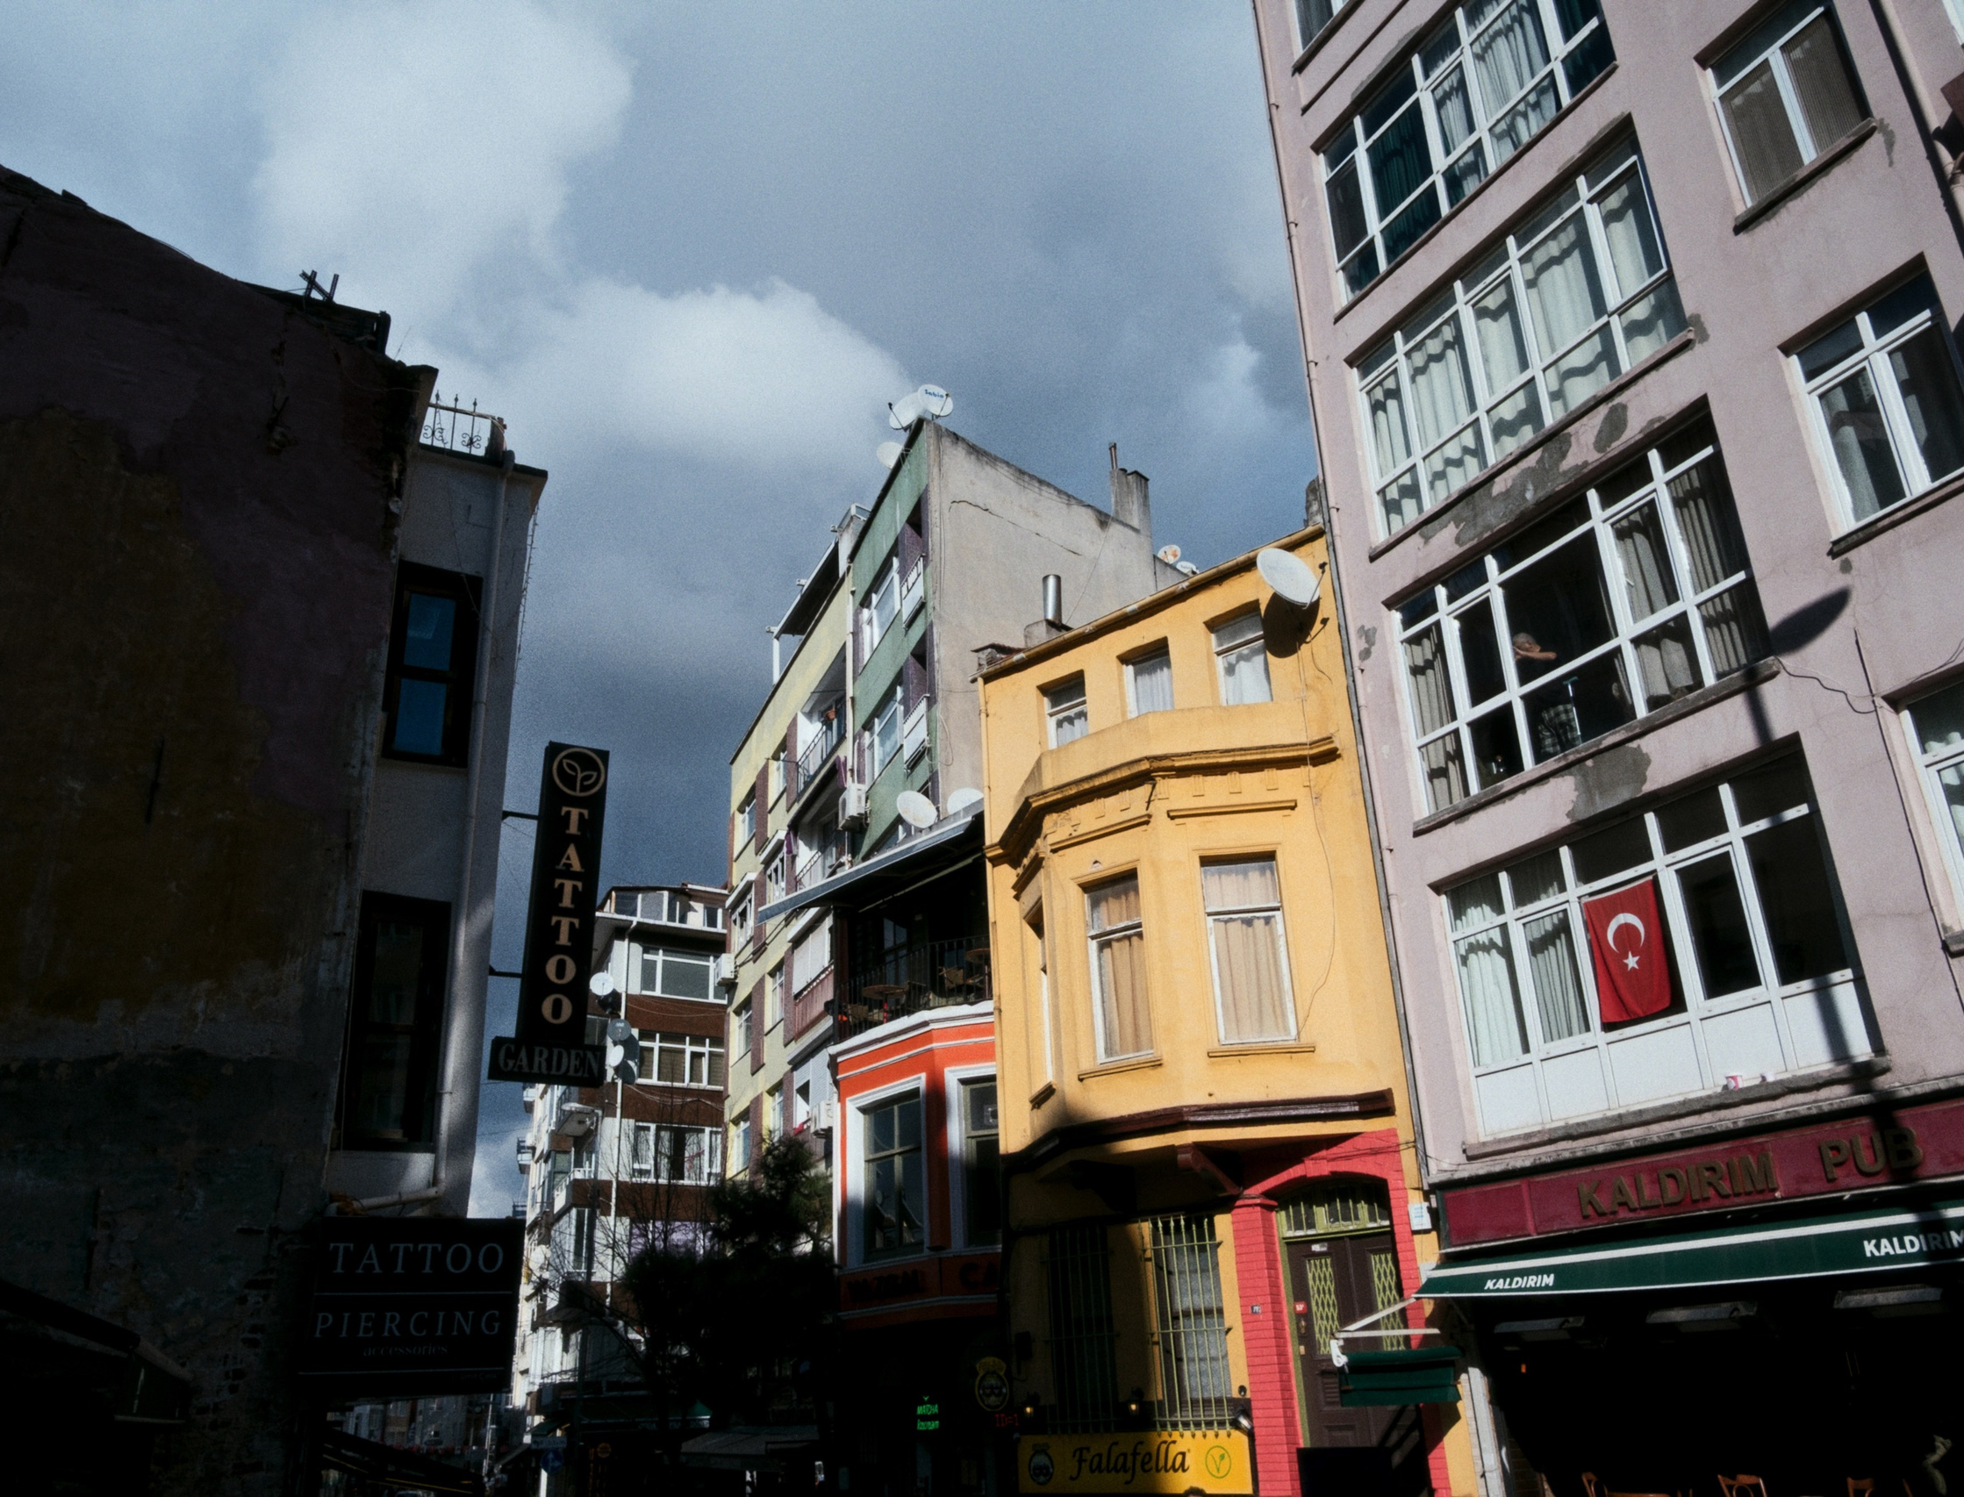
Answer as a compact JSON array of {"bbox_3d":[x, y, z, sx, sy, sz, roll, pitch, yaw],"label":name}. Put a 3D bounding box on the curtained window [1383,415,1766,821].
[{"bbox_3d":[4.962,-0.990,12.895,0.120,2.198,3.594,10,-26,-27],"label":"curtained window"}]

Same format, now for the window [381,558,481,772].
[{"bbox_3d":[-4.907,-0.716,13.354,0.680,1.880,0.200,10,-26,-27],"label":"window"}]

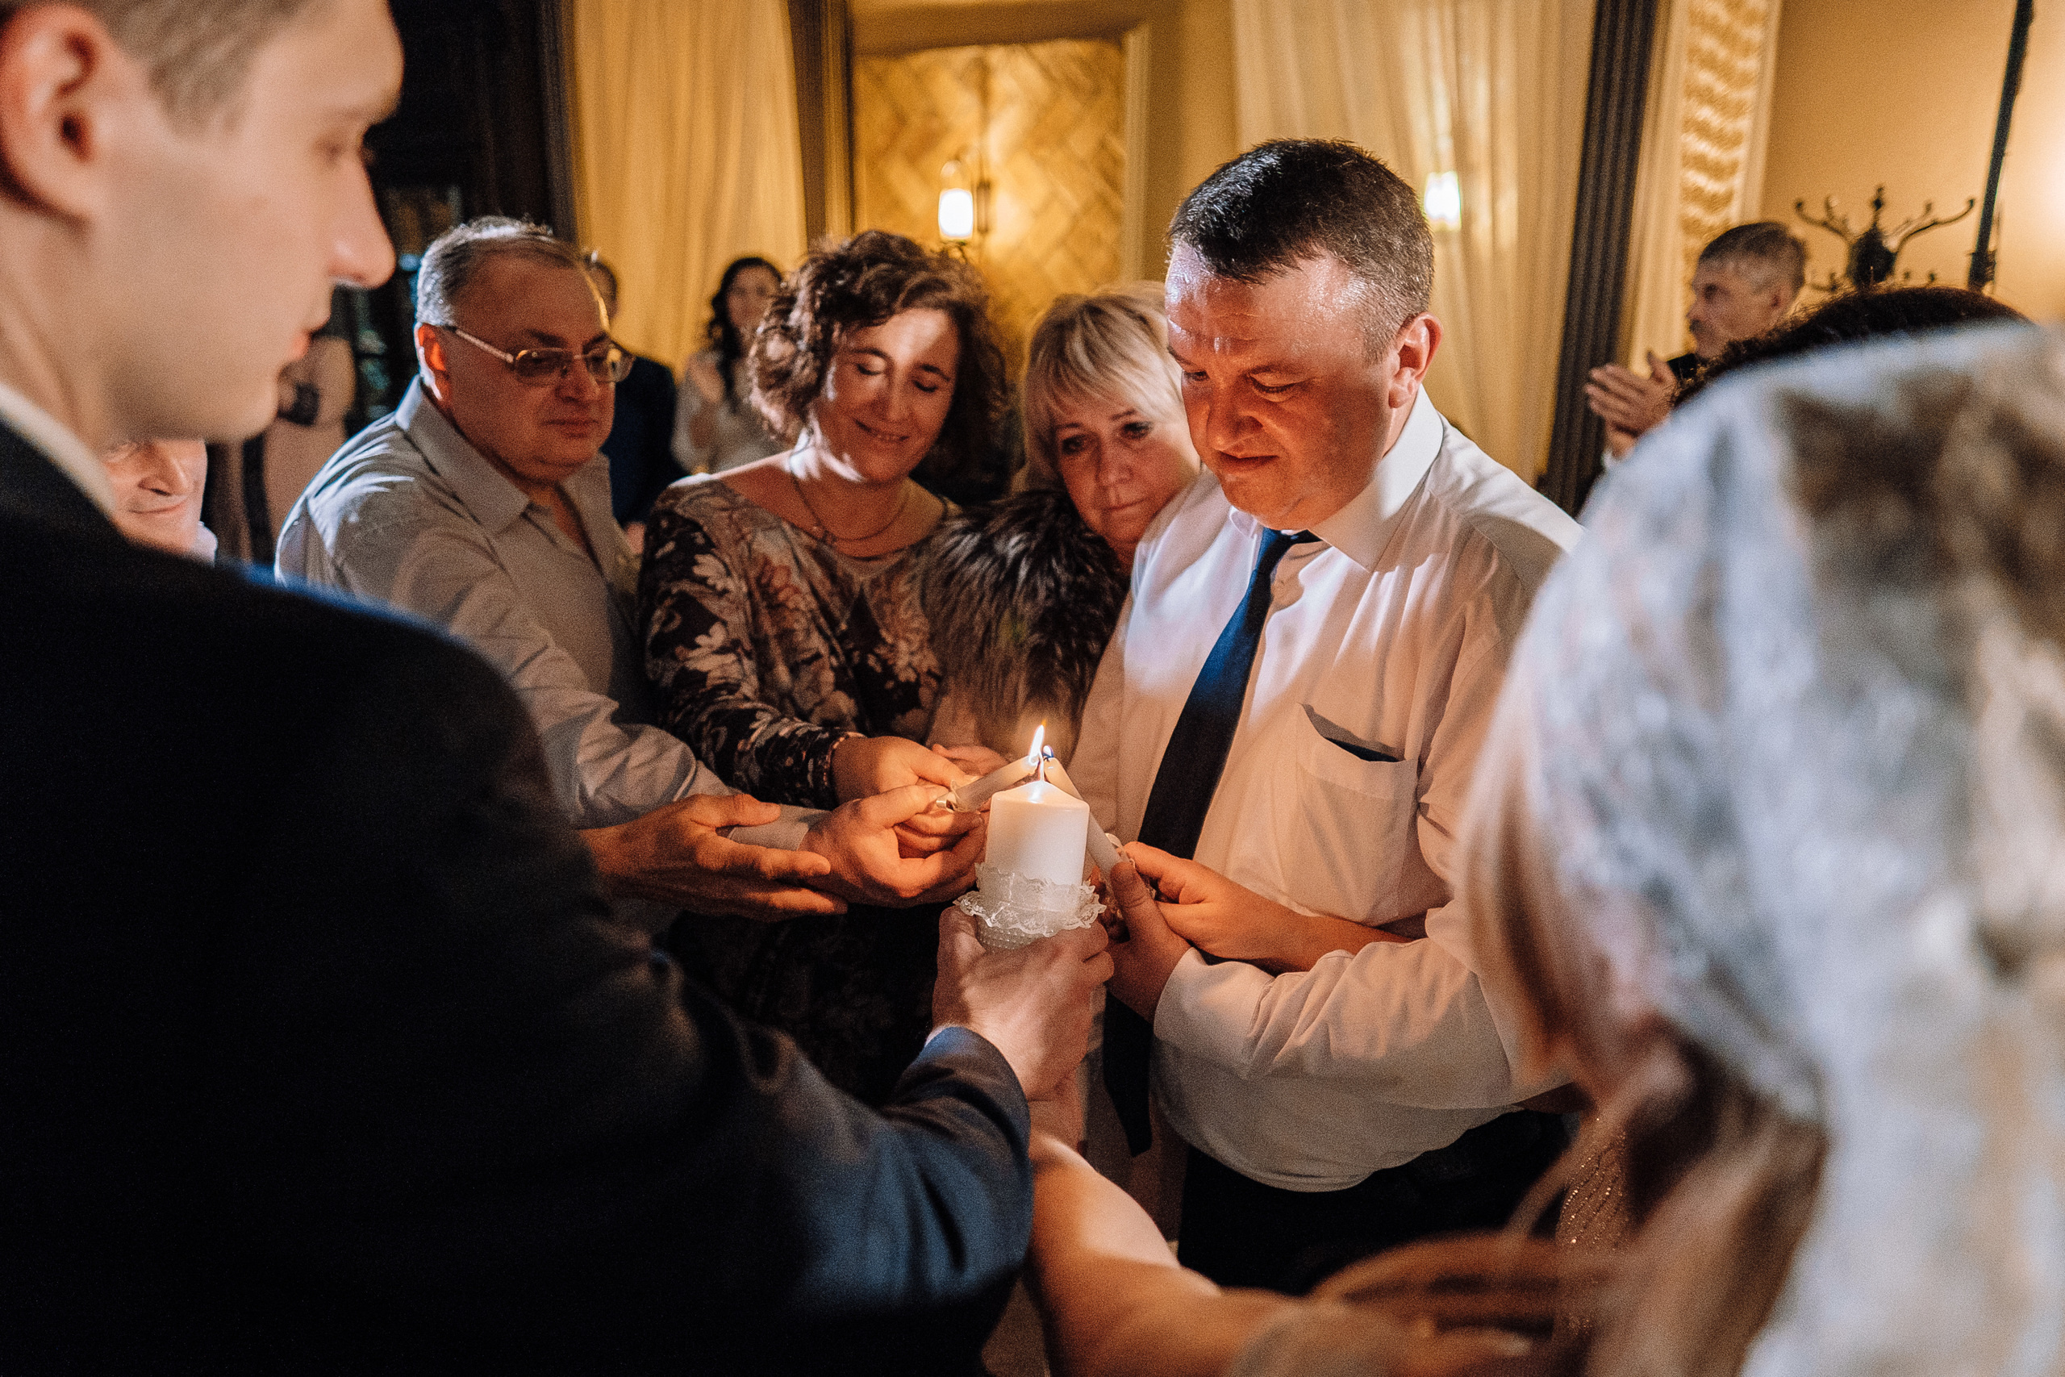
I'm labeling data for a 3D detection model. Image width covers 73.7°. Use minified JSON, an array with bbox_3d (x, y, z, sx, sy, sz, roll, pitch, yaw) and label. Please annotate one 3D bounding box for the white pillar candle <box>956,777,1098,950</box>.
[{"bbox_3d":[0.000,0.124,0.920,0.090,0.124,0.090,5,6,-1],"label":"white pillar candle"}]

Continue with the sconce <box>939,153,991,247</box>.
[{"bbox_3d":[-0.214,-1.559,4.400,0.110,0.295,0.190,7,15,23],"label":"sconce"}]

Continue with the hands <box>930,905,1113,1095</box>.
[{"bbox_3d":[-0.005,0.201,0.885,0.105,0.098,0.125,5,15,17],"label":"hands"}]

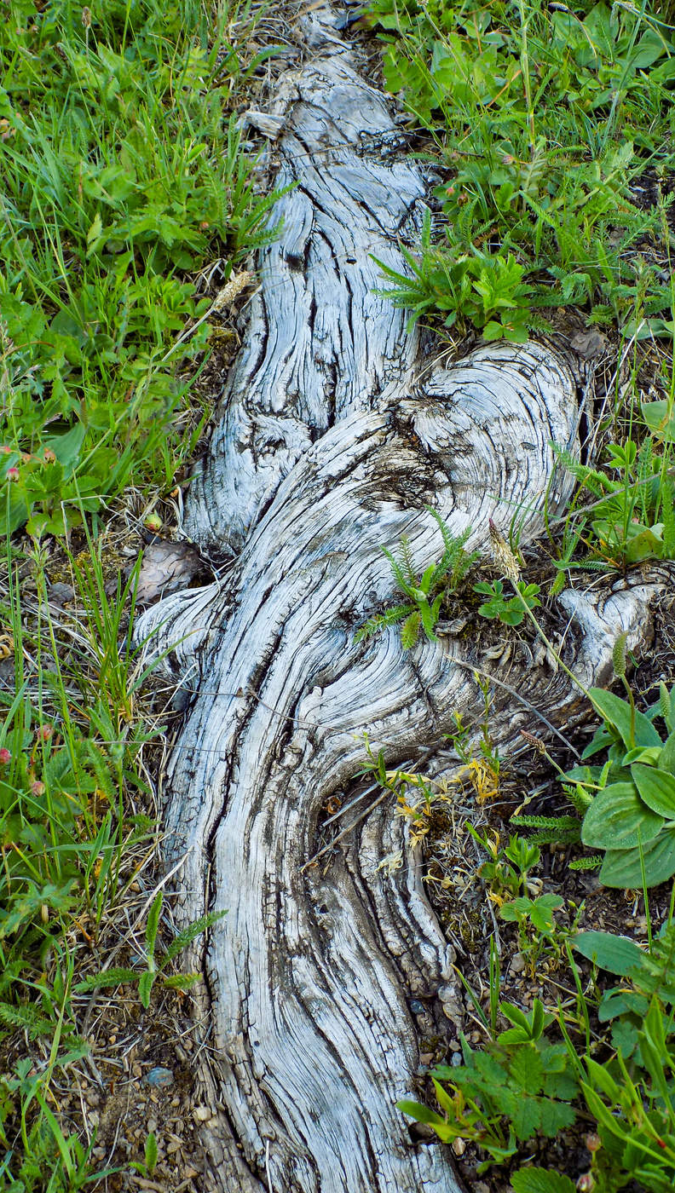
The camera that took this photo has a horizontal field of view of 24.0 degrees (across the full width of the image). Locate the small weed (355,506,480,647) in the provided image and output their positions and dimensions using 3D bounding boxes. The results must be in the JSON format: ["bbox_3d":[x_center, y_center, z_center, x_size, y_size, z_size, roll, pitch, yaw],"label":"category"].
[{"bbox_3d":[0.062,-0.015,1.230,0.095,0.063,0.085,0,49,0],"label":"small weed"}]

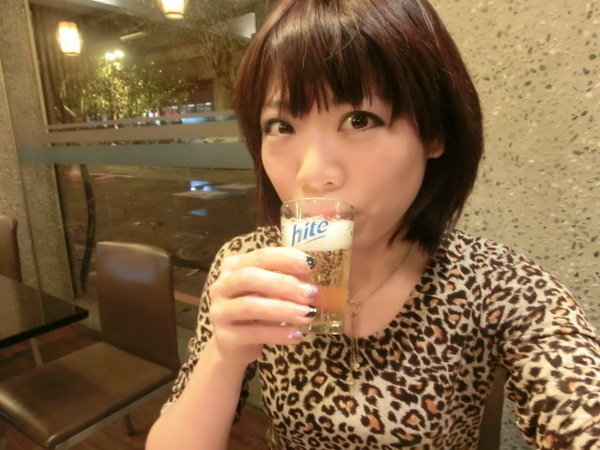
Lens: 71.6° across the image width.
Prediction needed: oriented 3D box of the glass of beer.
[{"bbox_3d":[0.012,0.034,0.328,0.059,0.098,0.059,0,-10,13],"label":"glass of beer"}]

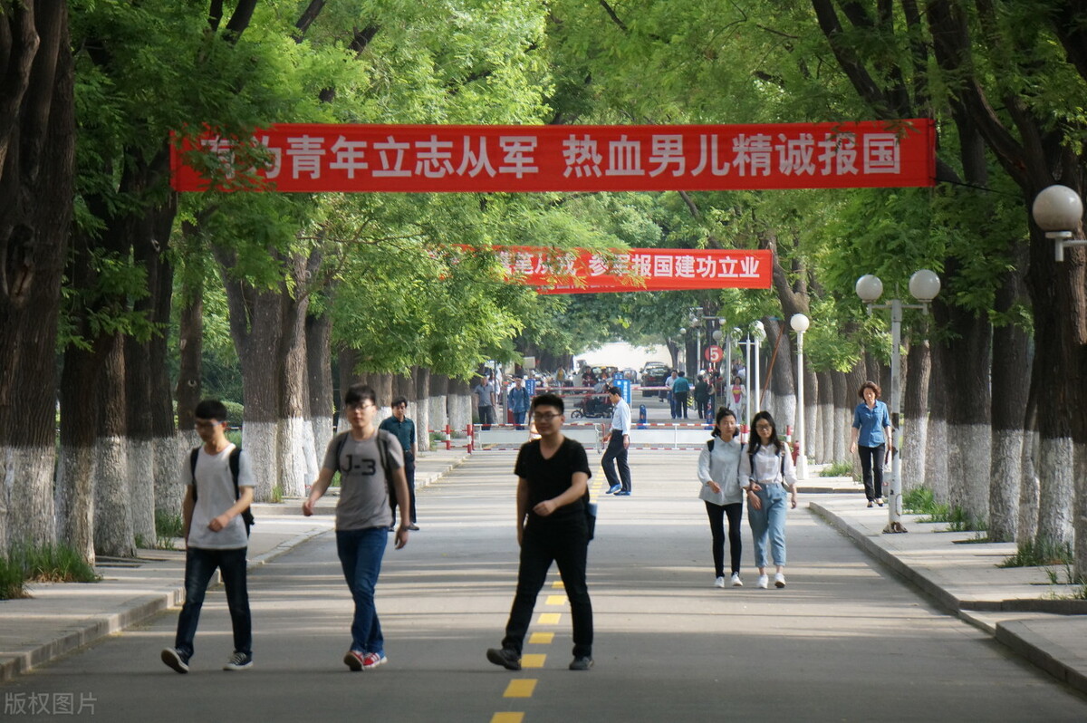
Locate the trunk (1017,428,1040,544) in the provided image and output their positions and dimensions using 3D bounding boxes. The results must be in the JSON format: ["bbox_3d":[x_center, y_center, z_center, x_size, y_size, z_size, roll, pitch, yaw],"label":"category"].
[{"bbox_3d":[4.855,1.271,79.570,0.280,1.160,0.280,0,0,0],"label":"trunk"}]

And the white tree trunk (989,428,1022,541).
[{"bbox_3d":[4.730,1.267,81.620,0.352,1.167,0.342,0,0,0],"label":"white tree trunk"}]

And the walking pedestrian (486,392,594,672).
[{"bbox_3d":[-0.020,1.069,50.000,0.500,1.750,0.560,0,0,35],"label":"walking pedestrian"}]

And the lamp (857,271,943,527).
[{"bbox_3d":[3.915,0.440,87.920,0.940,2.900,0.360,0,0,0],"label":"lamp"}]

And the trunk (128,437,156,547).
[{"bbox_3d":[-4.036,1.332,79.930,0.350,1.100,0.350,0,0,0],"label":"trunk"}]

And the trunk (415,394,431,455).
[{"bbox_3d":[-2.771,1.488,184.330,0.310,1.220,0.310,0,0,0],"label":"trunk"}]

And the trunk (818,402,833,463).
[{"bbox_3d":[5.164,1.314,145.763,0.298,1.101,0.289,0,0,0],"label":"trunk"}]

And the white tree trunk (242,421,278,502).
[{"bbox_3d":[-4.047,1.433,113.500,0.460,1.170,0.460,0,0,0],"label":"white tree trunk"}]

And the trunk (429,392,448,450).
[{"bbox_3d":[-2.759,1.481,210.000,0.470,1.220,0.470,0,0,0],"label":"trunk"}]

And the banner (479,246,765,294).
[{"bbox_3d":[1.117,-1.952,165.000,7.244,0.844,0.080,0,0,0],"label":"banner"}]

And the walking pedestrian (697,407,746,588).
[{"bbox_3d":[1.609,1.230,72.370,0.440,1.640,0.380,0,0,-5],"label":"walking pedestrian"}]

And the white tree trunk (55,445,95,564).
[{"bbox_3d":[-4.265,1.302,72.466,0.362,1.094,0.351,0,0,0],"label":"white tree trunk"}]

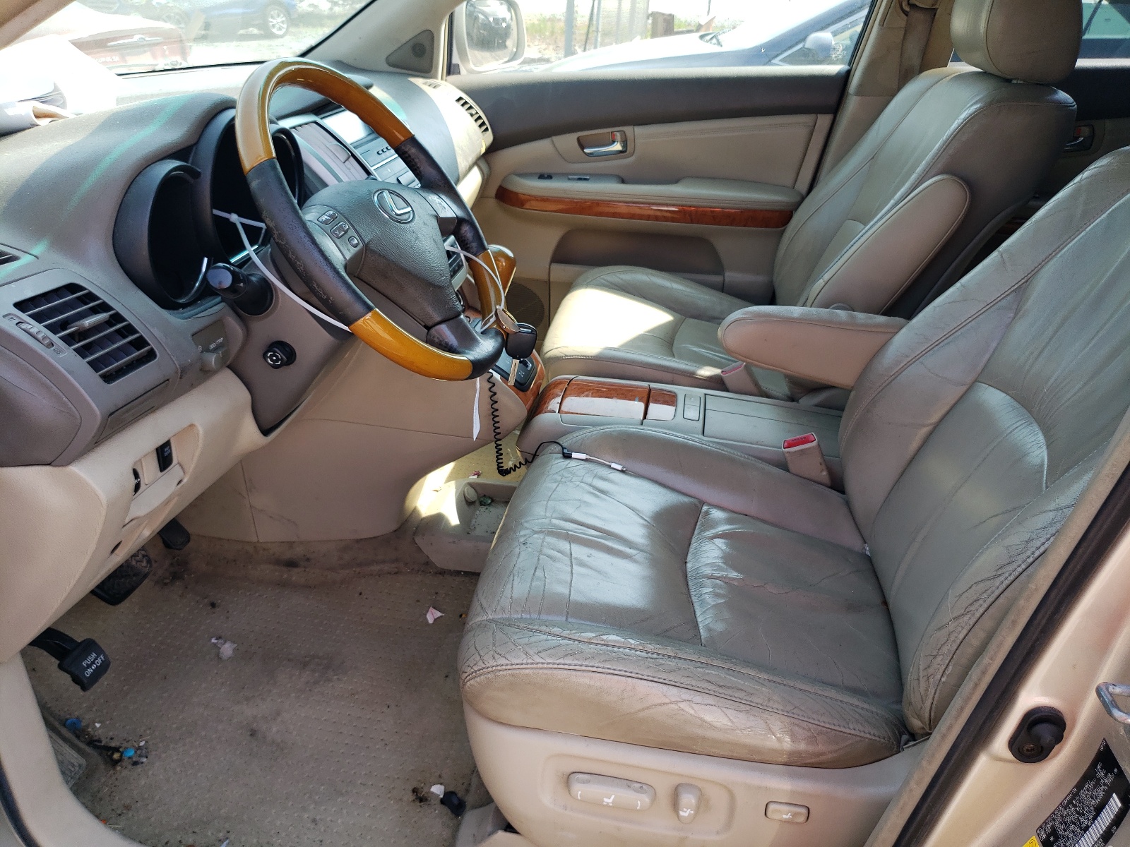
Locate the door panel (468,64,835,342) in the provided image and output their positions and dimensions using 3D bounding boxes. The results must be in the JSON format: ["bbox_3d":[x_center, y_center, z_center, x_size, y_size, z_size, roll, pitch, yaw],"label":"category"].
[{"bbox_3d":[0.103,-0.495,1.966,0.940,0.680,0.150,8,29,8],"label":"door panel"}]

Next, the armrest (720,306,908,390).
[{"bbox_3d":[0.365,-0.102,1.187,0.310,0.100,0.075,8,29,8],"label":"armrest"}]

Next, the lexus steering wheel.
[{"bbox_3d":[-0.212,-0.207,0.931,0.090,0.385,0.385,-28,15,24],"label":"lexus steering wheel"}]

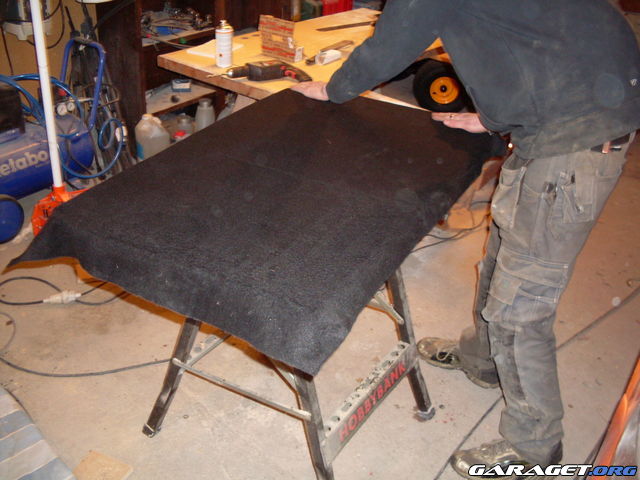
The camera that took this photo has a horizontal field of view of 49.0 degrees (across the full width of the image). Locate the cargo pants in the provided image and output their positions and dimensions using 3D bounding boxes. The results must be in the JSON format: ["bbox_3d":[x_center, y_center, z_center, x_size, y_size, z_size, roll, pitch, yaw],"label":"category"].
[{"bbox_3d":[0.595,0.108,1.976,0.380,0.940,0.430,12,30,16],"label":"cargo pants"}]

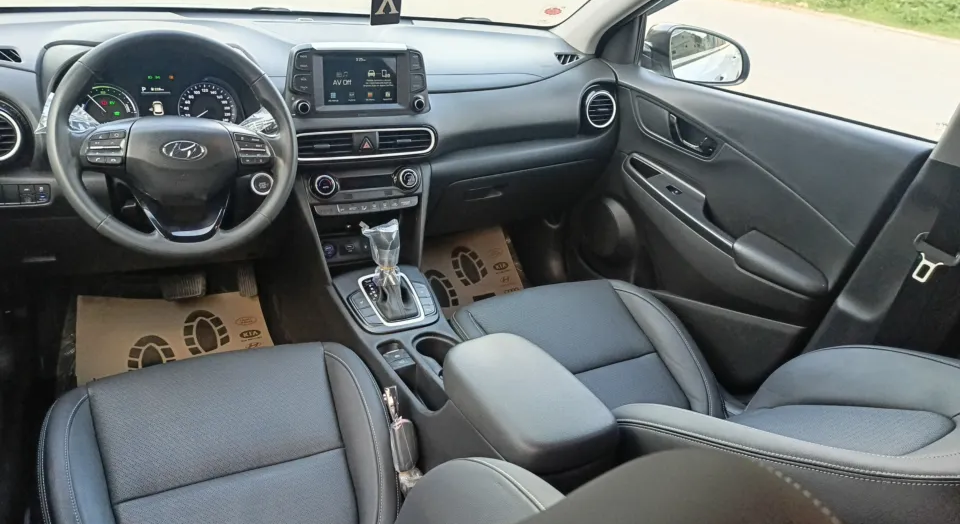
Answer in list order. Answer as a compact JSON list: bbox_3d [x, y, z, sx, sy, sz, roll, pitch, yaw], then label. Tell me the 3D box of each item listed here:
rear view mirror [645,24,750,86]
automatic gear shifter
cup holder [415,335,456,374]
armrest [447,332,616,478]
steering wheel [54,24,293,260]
[{"bbox_3d":[0.565,-0.544,1.742,0.225,0.150,0.125,2,28,-9],"label":"rear view mirror"},{"bbox_3d":[-0.178,0.011,1.351,0.080,0.175,0.115,-9,31,-28],"label":"automatic gear shifter"},{"bbox_3d":[-0.085,0.187,1.290,0.082,0.072,0.082,5,27,-3],"label":"cup holder"},{"bbox_3d":[0.062,0.196,0.951,0.165,0.072,0.255,-9,31,-28],"label":"armrest"},{"bbox_3d":[-0.500,-0.194,1.117,0.370,0.370,0.090,-9,3,-28],"label":"steering wheel"}]

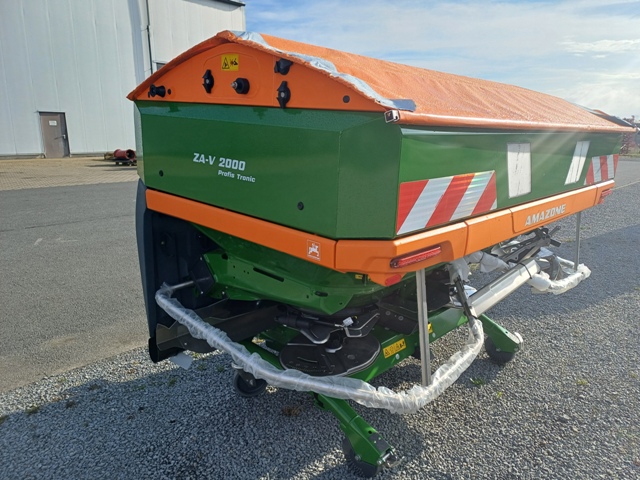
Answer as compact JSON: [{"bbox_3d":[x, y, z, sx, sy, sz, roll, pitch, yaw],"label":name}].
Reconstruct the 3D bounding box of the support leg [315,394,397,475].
[{"bbox_3d":[0.132,0.905,2.122,0.500,0.281,0.095,16,20,41],"label":"support leg"}]

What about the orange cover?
[{"bbox_3d":[0.586,-0.716,2.348,1.350,0.265,2.595,16,20,41],"label":"orange cover"}]

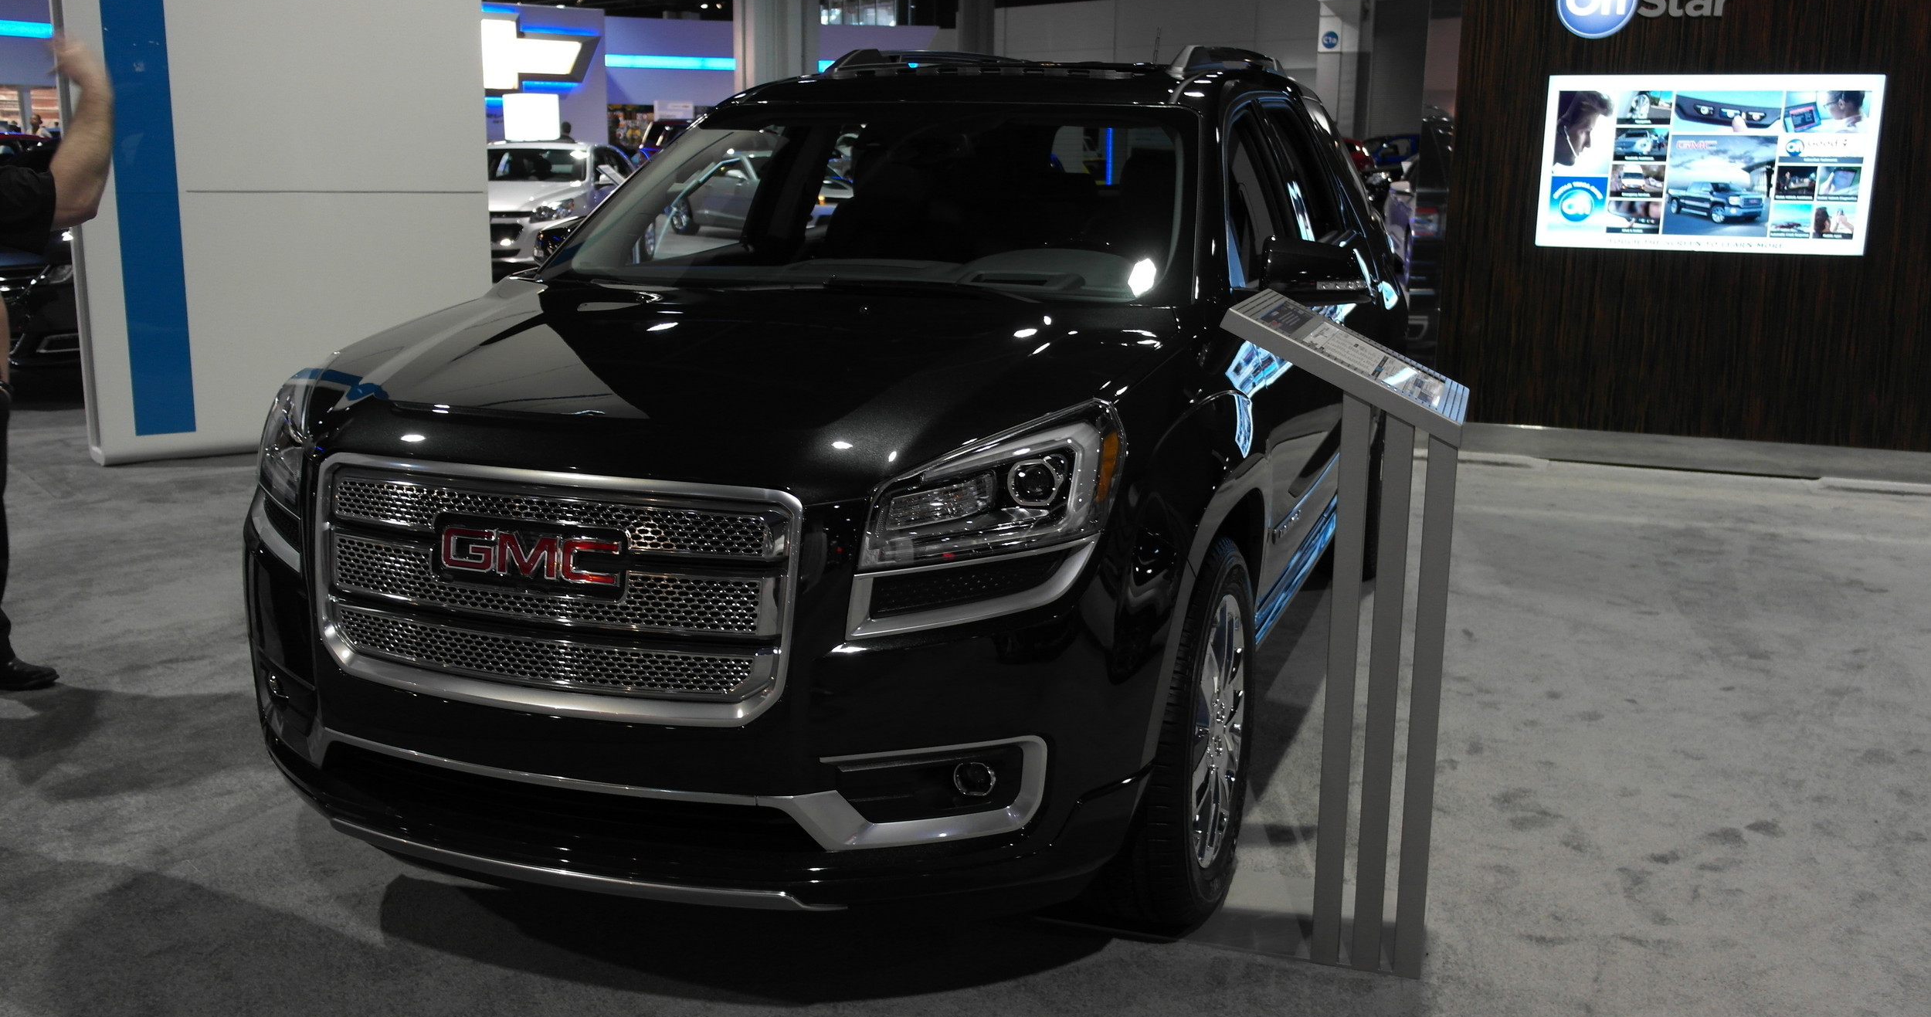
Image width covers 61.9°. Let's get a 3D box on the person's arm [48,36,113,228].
[{"bbox_3d":[-2.284,-0.970,4.150,0.170,0.490,0.150,1,11,0],"label":"person's arm"}]

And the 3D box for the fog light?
[{"bbox_3d":[0.021,0.427,2.556,0.068,0.064,0.050,5,12,19],"label":"fog light"}]

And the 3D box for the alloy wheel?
[{"bbox_3d":[0.421,0.427,3.157,0.180,0.540,0.540,5,12,19],"label":"alloy wheel"}]

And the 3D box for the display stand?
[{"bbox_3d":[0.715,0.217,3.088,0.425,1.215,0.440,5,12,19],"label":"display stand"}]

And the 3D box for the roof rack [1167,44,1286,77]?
[{"bbox_3d":[0.842,-1.352,4.991,0.090,0.130,1.700,5,12,19],"label":"roof rack"}]

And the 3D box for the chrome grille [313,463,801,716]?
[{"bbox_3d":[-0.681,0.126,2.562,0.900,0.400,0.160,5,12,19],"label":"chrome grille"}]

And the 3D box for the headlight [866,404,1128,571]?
[{"bbox_3d":[0.056,-0.049,2.551,0.345,0.235,0.400,5,12,19],"label":"headlight"}]

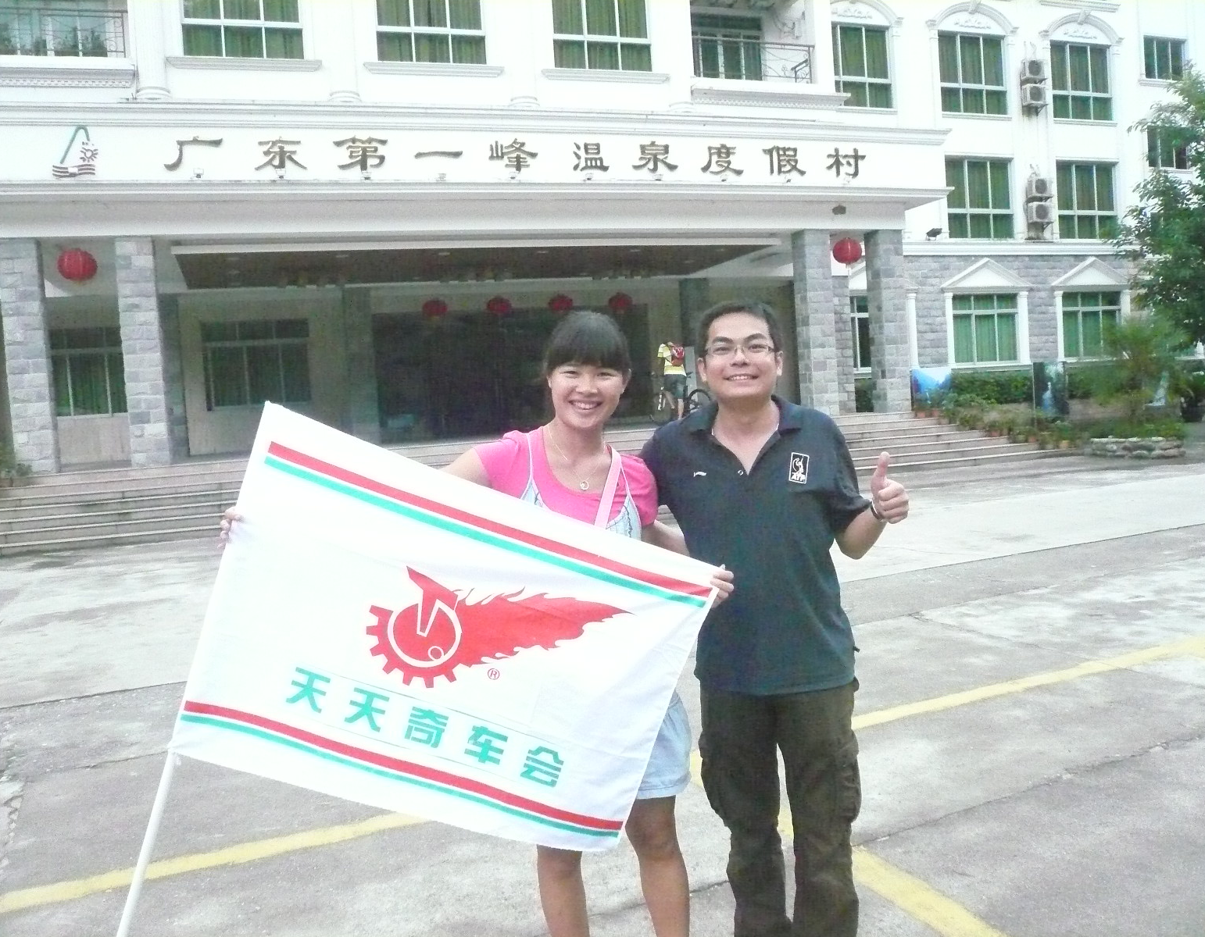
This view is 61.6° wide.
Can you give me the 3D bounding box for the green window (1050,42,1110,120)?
[{"bbox_3d":[13.896,-11.221,29.368,2.128,2.116,0.150,-5,3,-19],"label":"green window"}]

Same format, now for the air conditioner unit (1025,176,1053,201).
[{"bbox_3d":[11.848,-7.617,27.383,0.740,0.530,0.290,-5,4,-19],"label":"air conditioner unit"}]

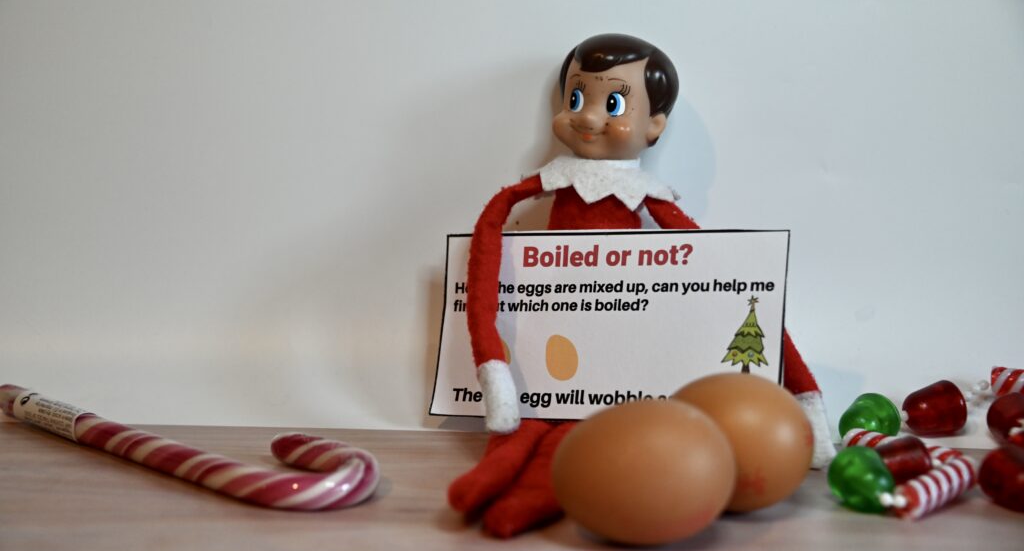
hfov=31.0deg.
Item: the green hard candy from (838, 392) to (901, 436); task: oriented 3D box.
[{"bbox_3d":[0.133,0.054,0.690,0.021,0.021,0.021,-17,17,-36],"label":"green hard candy"}]

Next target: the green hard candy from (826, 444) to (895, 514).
[{"bbox_3d":[0.116,0.068,0.612,0.021,0.021,0.021,23,20,37],"label":"green hard candy"}]

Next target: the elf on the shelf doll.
[{"bbox_3d":[0.049,-0.005,0.643,0.128,0.154,0.166,2,9,10],"label":"elf on the shelf doll"}]

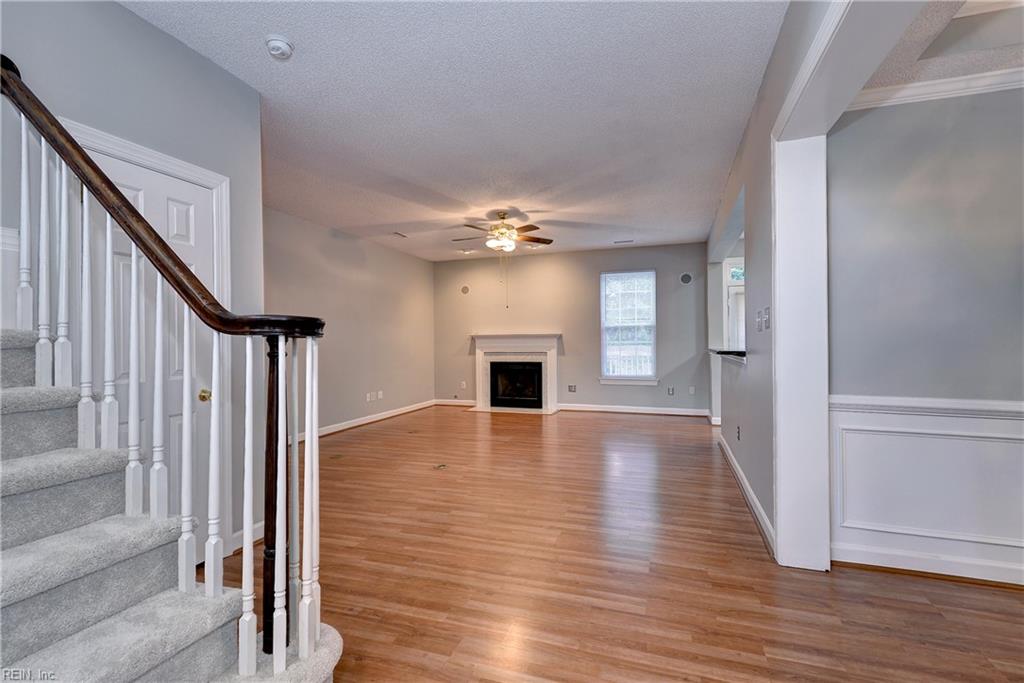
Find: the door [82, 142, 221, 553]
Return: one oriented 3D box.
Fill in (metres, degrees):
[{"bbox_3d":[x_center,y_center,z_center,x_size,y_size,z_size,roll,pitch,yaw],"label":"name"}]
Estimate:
[{"bbox_3d":[-1.768,0.211,2.250,0.045,2.033,0.608,0,0,19],"label":"door"}]

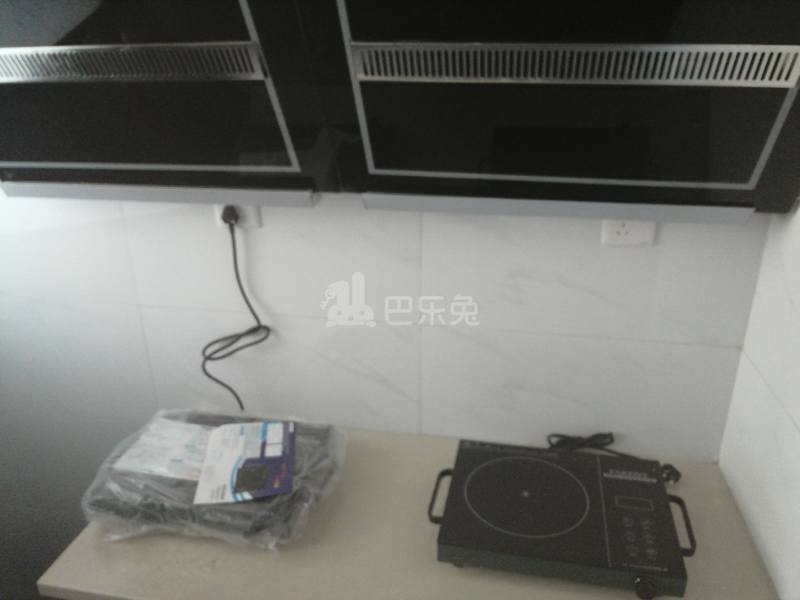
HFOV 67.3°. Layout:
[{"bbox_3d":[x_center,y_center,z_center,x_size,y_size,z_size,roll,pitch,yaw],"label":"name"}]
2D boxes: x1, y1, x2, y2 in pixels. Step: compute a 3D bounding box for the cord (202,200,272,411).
[{"bbox_3d":[-0.337,0.038,1.189,0.150,0.458,0.070,4,22,11],"label":"cord"}]

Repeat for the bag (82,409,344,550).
[{"bbox_3d":[-0.307,0.304,1.071,0.375,0.082,0.280,4,22,11],"label":"bag"}]

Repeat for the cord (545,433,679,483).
[{"bbox_3d":[0.395,0.290,1.109,0.233,0.062,0.105,4,22,11],"label":"cord"}]

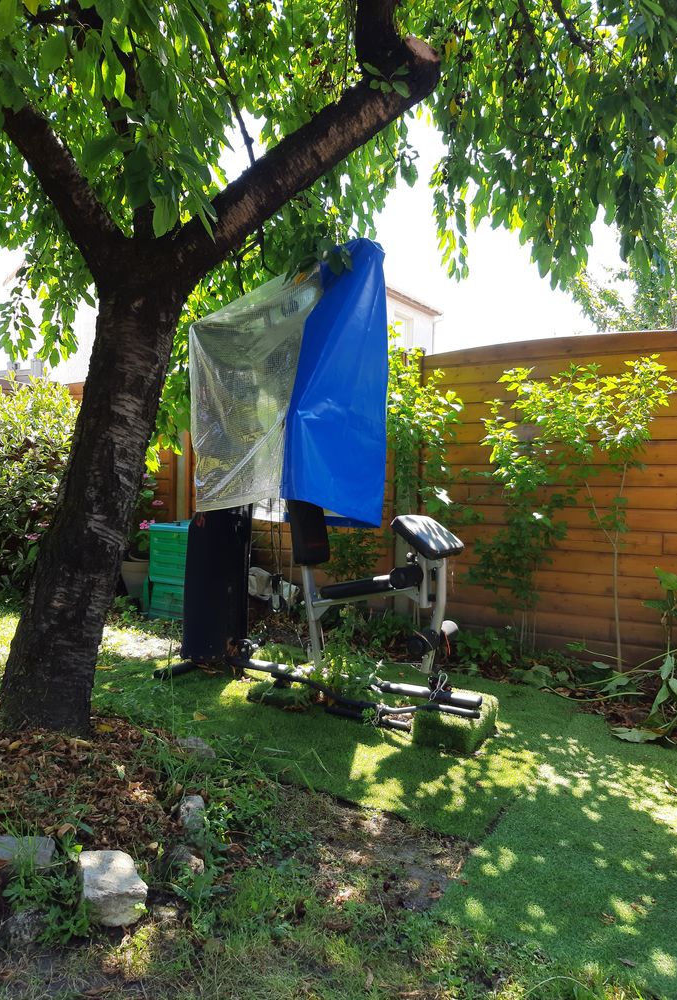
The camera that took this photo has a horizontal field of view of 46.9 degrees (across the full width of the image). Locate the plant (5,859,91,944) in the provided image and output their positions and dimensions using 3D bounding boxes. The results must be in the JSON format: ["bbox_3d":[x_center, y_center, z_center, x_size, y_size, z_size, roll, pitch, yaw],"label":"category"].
[{"bbox_3d":[-0.697,0.958,1.860,0.205,0.145,0.160,0,2,0],"label":"plant"}]

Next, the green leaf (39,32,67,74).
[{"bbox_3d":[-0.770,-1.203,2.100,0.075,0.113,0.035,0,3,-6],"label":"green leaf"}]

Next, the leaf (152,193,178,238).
[{"bbox_3d":[-0.455,-0.748,2.050,0.066,0.110,0.035,0,2,0],"label":"leaf"}]

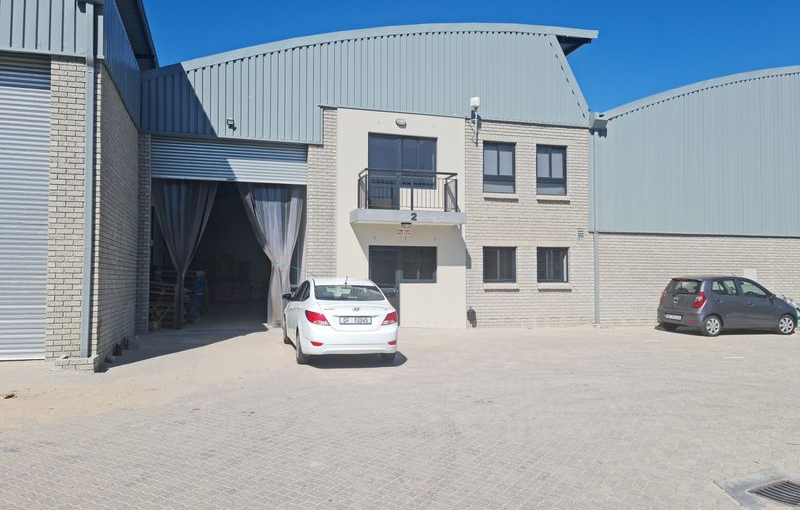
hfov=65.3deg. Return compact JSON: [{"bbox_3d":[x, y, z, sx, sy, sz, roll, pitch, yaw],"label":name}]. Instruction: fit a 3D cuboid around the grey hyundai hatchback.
[{"bbox_3d":[8.766,1.319,16.583,3.570,1.530,1.620,1,-2,-16],"label":"grey hyundai hatchback"}]

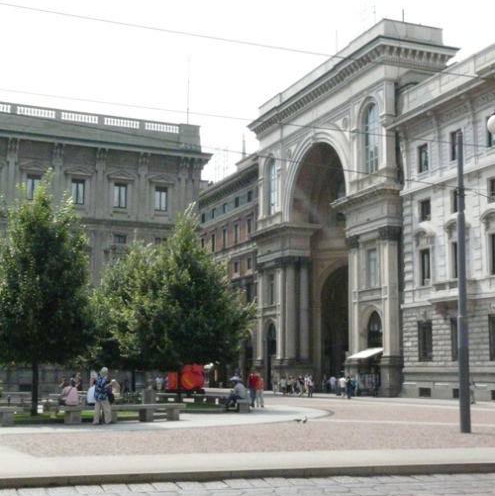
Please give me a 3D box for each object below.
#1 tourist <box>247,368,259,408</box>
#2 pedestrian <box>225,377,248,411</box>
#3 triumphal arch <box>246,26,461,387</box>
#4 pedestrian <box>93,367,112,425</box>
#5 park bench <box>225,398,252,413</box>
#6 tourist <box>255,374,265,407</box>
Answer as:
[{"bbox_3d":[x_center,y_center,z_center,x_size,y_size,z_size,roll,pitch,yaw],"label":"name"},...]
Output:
[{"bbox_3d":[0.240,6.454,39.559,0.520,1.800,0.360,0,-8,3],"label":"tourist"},{"bbox_3d":[-0.451,5.969,35.200,0.920,1.340,0.520,2,-8,-8],"label":"pedestrian"},{"bbox_3d":[9.468,-1.750,84.739,8.500,31.800,29.200,4,-9,-22],"label":"triumphal arch"},{"bbox_3d":[-4.280,4.378,25.499,0.500,1.660,0.380,-6,-11,39],"label":"pedestrian"},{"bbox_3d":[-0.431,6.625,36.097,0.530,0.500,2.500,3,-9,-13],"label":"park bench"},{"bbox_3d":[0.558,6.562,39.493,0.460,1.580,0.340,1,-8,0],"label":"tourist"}]

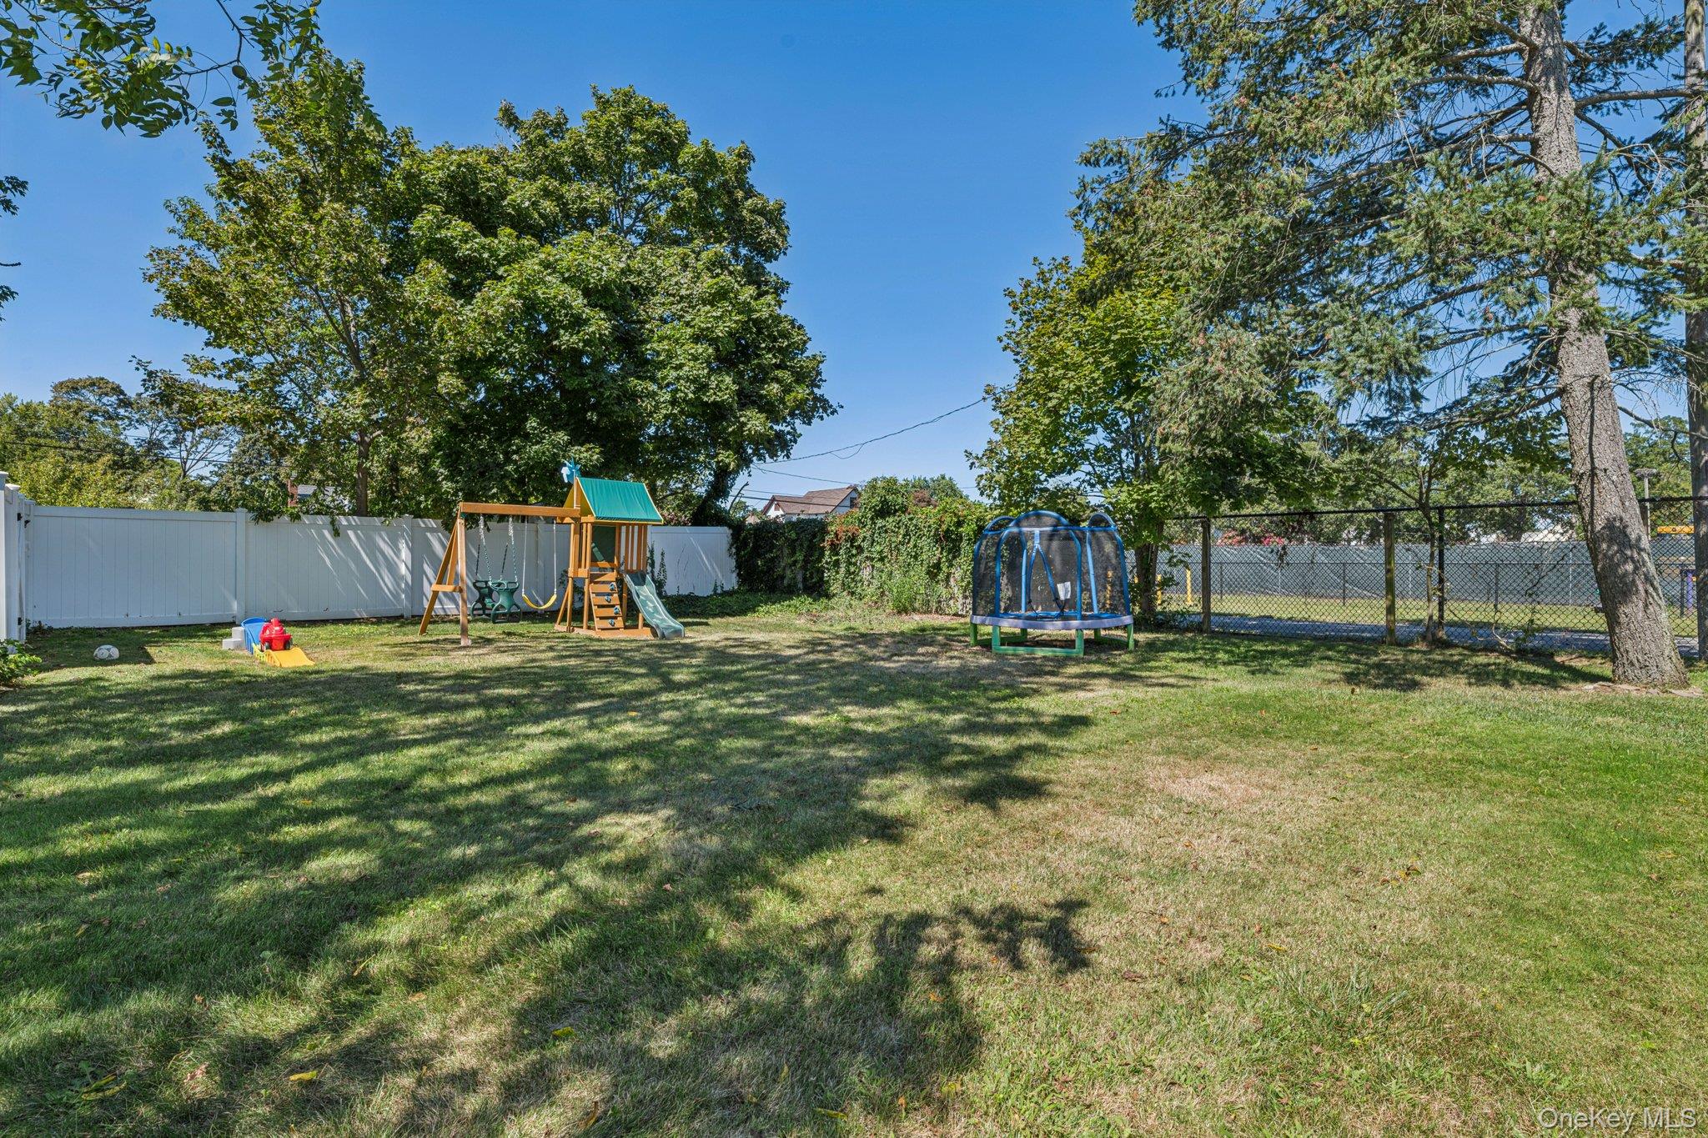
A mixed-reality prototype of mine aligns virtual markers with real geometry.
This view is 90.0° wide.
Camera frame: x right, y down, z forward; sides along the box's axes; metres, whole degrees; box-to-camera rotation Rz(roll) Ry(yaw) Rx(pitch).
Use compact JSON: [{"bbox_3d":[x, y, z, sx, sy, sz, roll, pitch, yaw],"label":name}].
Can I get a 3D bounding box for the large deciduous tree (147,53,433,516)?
[{"bbox_3d":[-10.900,-4.500,16.500,5.600,11.000,5.500,0,0,0],"label":"large deciduous tree"}]

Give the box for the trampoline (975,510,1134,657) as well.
[{"bbox_3d":[2.630,0.150,11.300,2.150,1.790,2.150,0,0,26],"label":"trampoline"}]

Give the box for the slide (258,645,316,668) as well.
[{"bbox_3d":[-6.270,0.955,9.470,0.400,0.180,0.850,0,0,-43],"label":"slide"}]

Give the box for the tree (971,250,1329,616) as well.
[{"bbox_3d":[4.930,-2.280,14.300,5.800,6.400,5.600,0,0,0],"label":"tree"}]

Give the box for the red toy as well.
[{"bbox_3d":[-6.620,0.770,9.800,0.320,0.390,0.520,0,0,-41],"label":"red toy"}]

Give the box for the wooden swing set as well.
[{"bbox_3d":[-4.380,-0.220,12.950,2.900,2.500,3.400,0,0,44],"label":"wooden swing set"}]

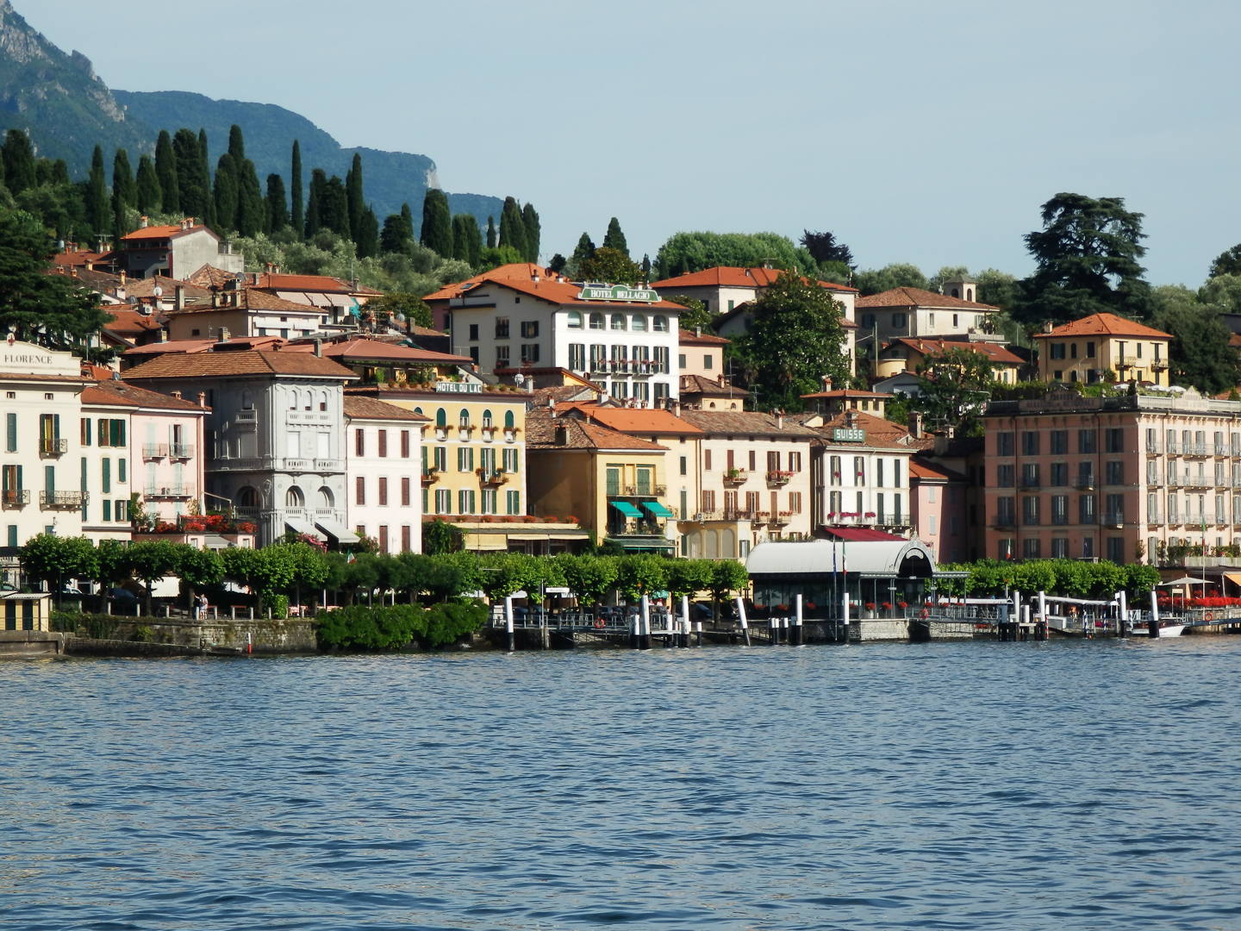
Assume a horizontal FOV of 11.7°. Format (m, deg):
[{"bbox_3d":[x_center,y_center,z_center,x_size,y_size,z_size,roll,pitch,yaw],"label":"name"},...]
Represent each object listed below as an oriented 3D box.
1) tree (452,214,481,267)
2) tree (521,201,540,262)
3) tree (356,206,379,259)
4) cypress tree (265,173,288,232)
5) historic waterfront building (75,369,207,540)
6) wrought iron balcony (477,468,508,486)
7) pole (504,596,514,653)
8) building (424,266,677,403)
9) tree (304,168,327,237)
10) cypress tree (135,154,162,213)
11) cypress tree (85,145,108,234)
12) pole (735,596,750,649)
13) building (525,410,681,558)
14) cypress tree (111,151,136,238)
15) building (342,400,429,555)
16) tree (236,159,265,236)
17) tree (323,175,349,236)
[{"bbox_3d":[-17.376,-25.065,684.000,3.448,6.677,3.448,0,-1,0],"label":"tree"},{"bbox_3d":[-10.186,-25.782,690.000,2.264,8.392,2.264,0,-1,0],"label":"tree"},{"bbox_3d":[-32.515,-29.769,780.000,3.120,7.239,3.120,-1,-1,0],"label":"tree"},{"bbox_3d":[-36.590,-27.507,645.000,2.477,7.225,2.477,-1,-1,0],"label":"cypress tree"},{"bbox_3d":[-37.980,2.269,433.393,9.800,16.822,18.674,-1,-1,27],"label":"historic waterfront building"},{"bbox_3d":[-9.793,0.919,463.786,0.800,1.300,2.300,-2,-2,40],"label":"wrought iron balcony"},{"bbox_3d":[-7.665,11.061,422.000,0.410,3.971,0.410,-4,-1,0],"label":"pole"},{"bbox_3d":[-6.017,-10.128,546.573,16.139,15.179,17.000,1,-2,-45],"label":"building"},{"bbox_3d":[-32.513,-27.662,645.000,2.374,7.948,2.374,-1,-1,0],"label":"tree"},{"bbox_3d":[-52.316,-30.325,672.000,2.796,8.280,2.796,0,-1,0],"label":"cypress tree"},{"bbox_3d":[-55.736,-29.003,645.000,2.580,10.218,2.580,-1,-1,0],"label":"cypress tree"},{"bbox_3d":[9.548,12.120,470.000,0.470,3.929,0.470,-8,0,0],"label":"pole"},{"bbox_3d":[-3.787,4.113,492.366,12.000,16.300,11.000,-2,-2,34],"label":"building"},{"bbox_3d":[-63.559,-34.663,775.000,3.224,11.906,3.224,-1,-1,0],"label":"cypress tree"},{"bbox_3d":[-20.600,2.798,452.355,8.500,15.955,10.737,-1,-2,33],"label":"building"},{"bbox_3d":[-40.536,-28.901,664.000,2.975,9.457,2.975,0,-1,0],"label":"tree"},{"bbox_3d":[-37.104,-33.438,790.000,3.540,8.849,3.540,-1,-1,0],"label":"tree"}]

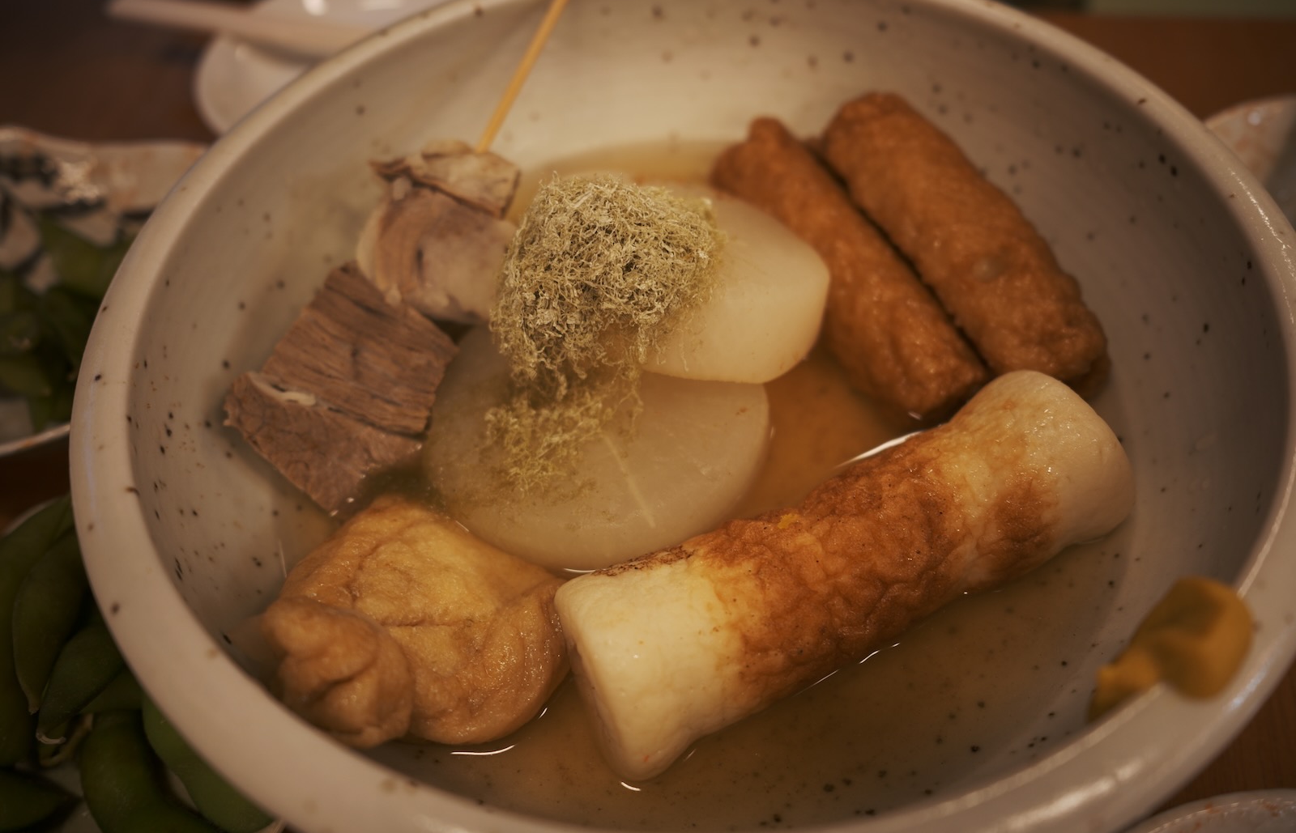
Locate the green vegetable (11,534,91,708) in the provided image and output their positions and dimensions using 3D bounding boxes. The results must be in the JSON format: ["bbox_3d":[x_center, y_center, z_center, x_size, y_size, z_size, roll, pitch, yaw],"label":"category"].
[{"bbox_3d":[-0.126,0.041,0.186,0.014,0.011,0.050,-9,55,-2],"label":"green vegetable"}]

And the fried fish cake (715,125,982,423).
[{"bbox_3d":[0.049,-0.041,0.221,0.027,0.027,0.101,-20,57,-11],"label":"fried fish cake"}]

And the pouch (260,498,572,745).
[{"bbox_3d":[-0.044,0.039,0.164,0.055,0.037,0.047,-19,56,-16],"label":"pouch"}]

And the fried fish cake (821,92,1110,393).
[{"bbox_3d":[0.075,-0.045,0.212,0.030,0.030,0.091,-24,65,-13],"label":"fried fish cake"}]

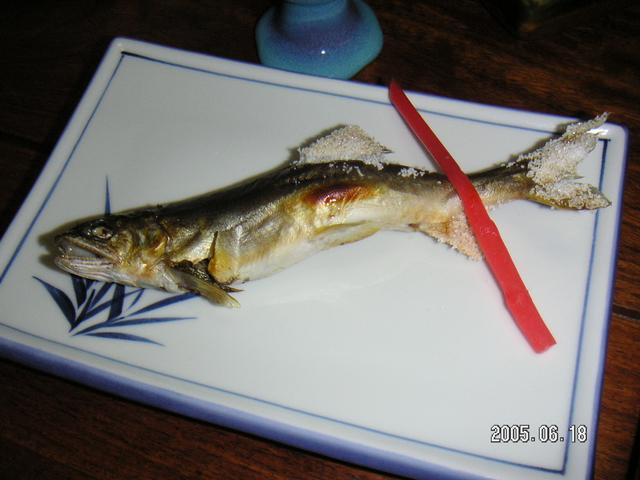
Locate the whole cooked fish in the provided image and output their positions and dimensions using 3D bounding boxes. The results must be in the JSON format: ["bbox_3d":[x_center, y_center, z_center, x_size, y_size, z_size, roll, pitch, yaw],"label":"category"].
[{"bbox_3d":[0.005,-0.013,0.242,0.199,0.029,0.057,-11,62,-2],"label":"whole cooked fish"}]

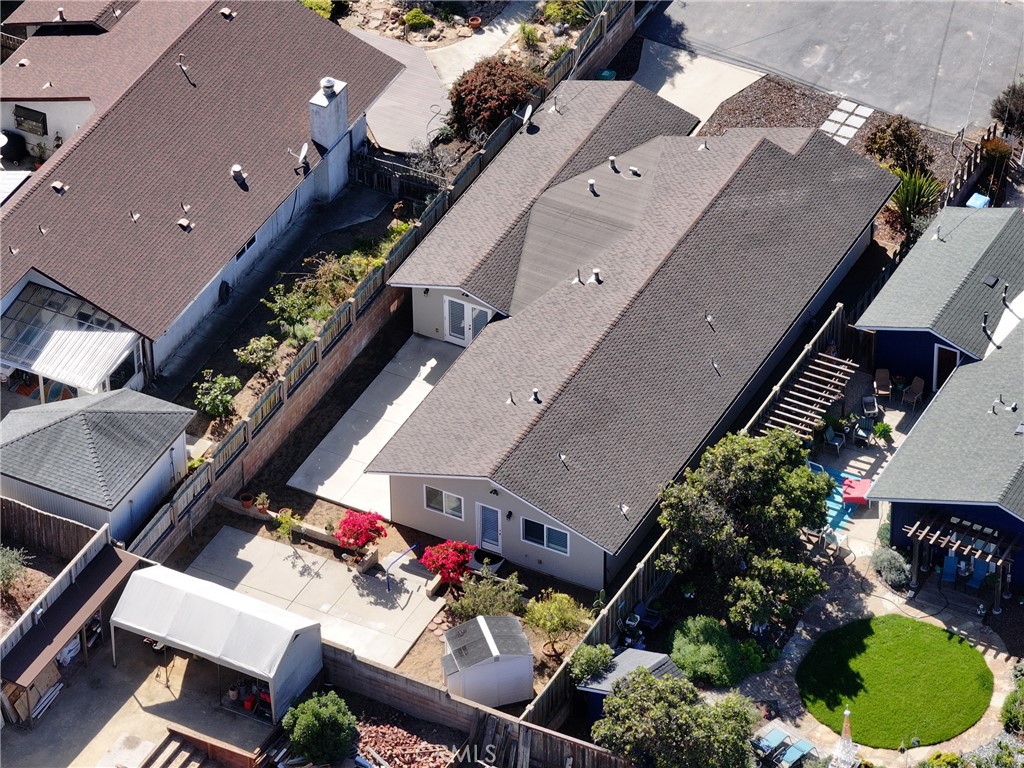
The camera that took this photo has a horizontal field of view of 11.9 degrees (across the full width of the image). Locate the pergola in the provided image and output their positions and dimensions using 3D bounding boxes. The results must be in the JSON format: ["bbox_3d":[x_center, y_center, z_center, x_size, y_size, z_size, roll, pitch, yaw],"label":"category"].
[{"bbox_3d":[15.271,6.223,166.644,4.000,2.500,1.500,18,42,22],"label":"pergola"}]

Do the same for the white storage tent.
[{"bbox_3d":[-9.934,8.478,165.148,6.317,2.850,3.144,18,42,22],"label":"white storage tent"}]

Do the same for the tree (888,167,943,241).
[{"bbox_3d":[15.748,-7.224,192.728,2.100,2.700,1.900,0,39,0],"label":"tree"}]

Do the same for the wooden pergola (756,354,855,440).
[{"bbox_3d":[10.998,1.421,182.540,1.658,2.300,5.435,18,42,21],"label":"wooden pergola"}]

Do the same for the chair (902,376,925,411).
[{"bbox_3d":[14.337,0.312,175.275,0.620,0.930,0.700,25,46,29],"label":"chair"}]

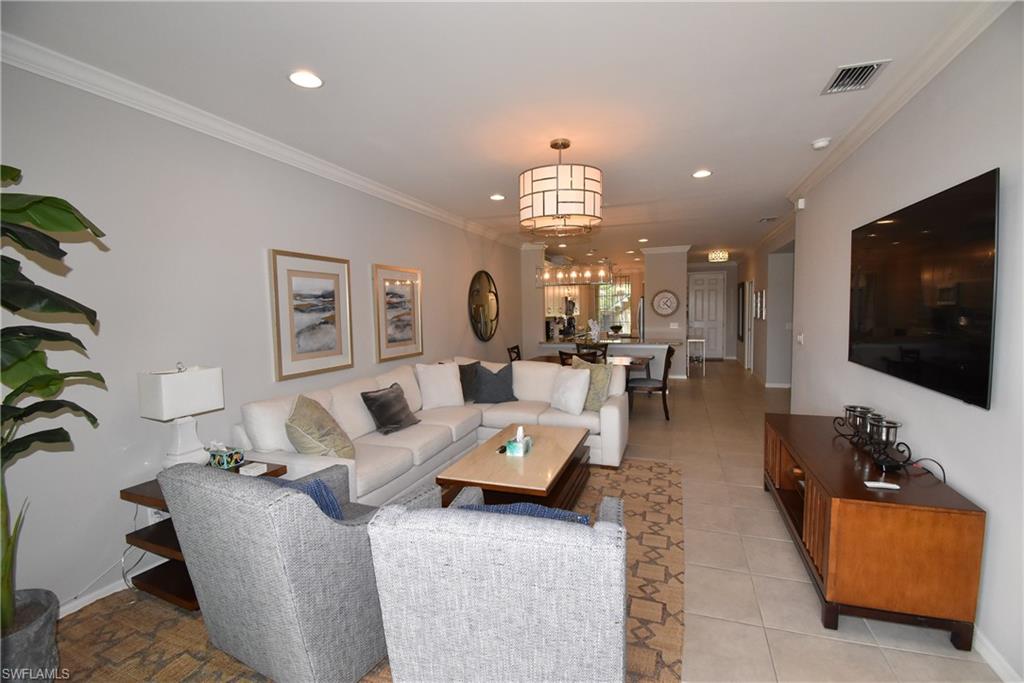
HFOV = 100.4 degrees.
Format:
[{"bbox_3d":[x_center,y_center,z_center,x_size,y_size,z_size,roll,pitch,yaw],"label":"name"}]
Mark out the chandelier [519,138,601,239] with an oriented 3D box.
[{"bbox_3d":[0.381,-1.200,3.364,0.650,0.704,0.650,-1,4,0],"label":"chandelier"}]

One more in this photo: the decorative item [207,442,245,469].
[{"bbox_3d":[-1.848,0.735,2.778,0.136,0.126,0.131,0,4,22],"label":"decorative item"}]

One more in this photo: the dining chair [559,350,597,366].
[{"bbox_3d":[0.978,0.596,5.992,0.490,0.960,0.580,1,5,26],"label":"dining chair"}]

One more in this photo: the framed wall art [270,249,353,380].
[{"bbox_3d":[-1.687,-0.226,3.684,0.040,1.017,0.815,0,4,22],"label":"framed wall art"}]

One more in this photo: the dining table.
[{"bbox_3d":[1.153,0.664,6.406,1.782,0.765,1.027,0,4,22],"label":"dining table"}]

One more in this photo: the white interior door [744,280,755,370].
[{"bbox_3d":[5.480,-0.342,9.851,0.101,2.084,0.856,0,4,22],"label":"white interior door"}]

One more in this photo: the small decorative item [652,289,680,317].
[{"bbox_3d":[3.306,-0.816,9.222,0.544,0.564,0.050,0,4,22],"label":"small decorative item"}]

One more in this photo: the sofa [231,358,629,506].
[{"bbox_3d":[-0.324,0.805,4.026,2.424,0.976,3.008,1,5,22],"label":"sofa"}]

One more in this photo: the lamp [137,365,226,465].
[{"bbox_3d":[-1.929,0.490,2.528,0.210,0.722,0.330,1,5,22],"label":"lamp"}]

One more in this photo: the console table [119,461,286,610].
[{"bbox_3d":[-1.859,1.133,2.656,0.582,0.582,0.618,1,5,22],"label":"console table"}]

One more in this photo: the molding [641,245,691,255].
[{"bbox_3d":[3.306,-1.973,9.187,1.027,0.144,0.160,1,5,22],"label":"molding"}]

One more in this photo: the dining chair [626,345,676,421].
[{"bbox_3d":[1.977,0.562,6.038,0.600,0.980,0.490,0,4,22],"label":"dining chair"}]

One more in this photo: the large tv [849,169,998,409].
[{"bbox_3d":[2.375,-0.283,2.572,0.045,1.021,1.696,1,5,22],"label":"large tv"}]

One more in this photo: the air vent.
[{"bbox_3d":[1.953,-1.504,2.437,0.250,0.030,0.350,1,5,22],"label":"air vent"}]

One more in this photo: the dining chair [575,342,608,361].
[{"bbox_3d":[1.236,0.542,6.668,0.490,0.960,0.580,0,4,22],"label":"dining chair"}]

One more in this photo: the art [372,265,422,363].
[{"bbox_3d":[-1.251,-0.319,4.779,0.040,1.017,0.815,0,4,22],"label":"art"}]

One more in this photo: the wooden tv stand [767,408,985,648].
[{"bbox_3d":[2.116,1.017,2.749,0.574,0.680,1.669,1,5,22],"label":"wooden tv stand"}]

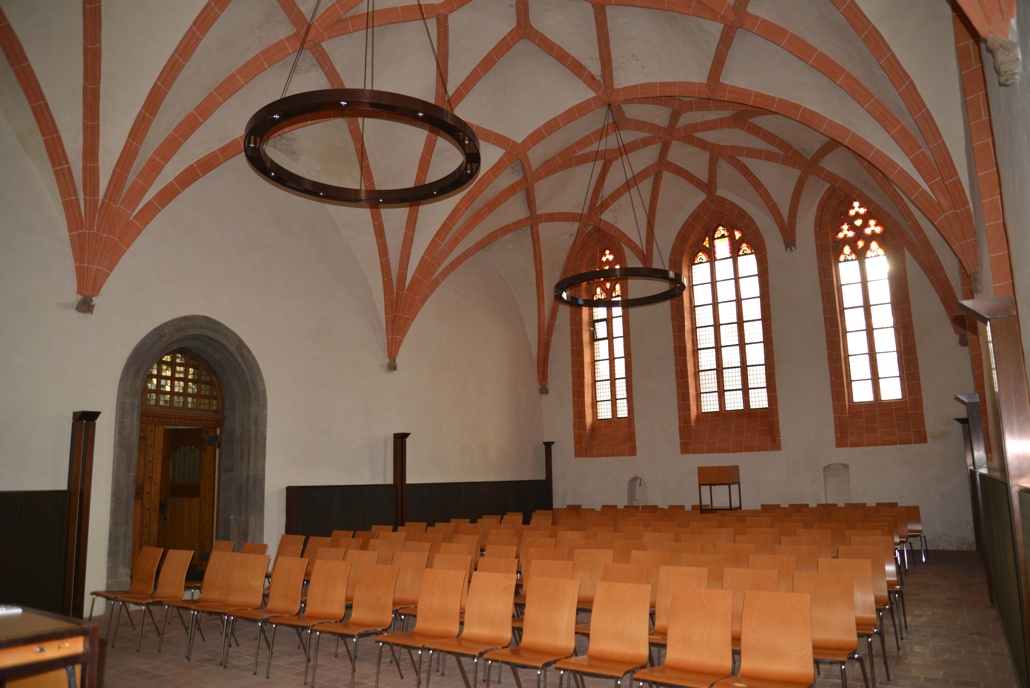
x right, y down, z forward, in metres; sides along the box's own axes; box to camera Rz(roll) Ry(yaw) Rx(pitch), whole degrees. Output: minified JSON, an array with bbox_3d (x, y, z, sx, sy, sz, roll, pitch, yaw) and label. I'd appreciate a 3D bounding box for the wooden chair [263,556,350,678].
[{"bbox_3d":[-1.704,2.287,5.743,0.490,0.855,0.550,-7,-12,29],"label":"wooden chair"}]

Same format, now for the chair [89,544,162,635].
[{"bbox_3d":[-4.074,2.611,7.207,0.490,0.855,0.550,-8,-13,33],"label":"chair"}]

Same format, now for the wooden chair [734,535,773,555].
[{"bbox_3d":[2.502,2.502,7.298,0.490,0.855,0.550,-8,-13,33],"label":"wooden chair"}]

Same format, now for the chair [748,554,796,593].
[{"bbox_3d":[1.998,2.126,5.379,0.475,0.845,0.565,-8,-12,30],"label":"chair"}]

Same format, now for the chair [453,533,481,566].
[{"bbox_3d":[-0.724,2.704,8.033,0.490,0.855,0.550,-8,-13,34],"label":"chair"}]

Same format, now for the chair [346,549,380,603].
[{"bbox_3d":[-1.619,2.429,6.497,0.490,0.855,0.550,-8,-13,32],"label":"chair"}]

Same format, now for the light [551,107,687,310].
[{"bbox_3d":[1.658,-2.465,11.441,2.091,3.308,2.091,-1,-11,0],"label":"light"}]

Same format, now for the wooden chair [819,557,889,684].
[{"bbox_3d":[2.403,2.030,4.998,0.465,0.845,0.565,-8,-13,31],"label":"wooden chair"}]

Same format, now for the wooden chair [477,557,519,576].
[{"bbox_3d":[-0.260,2.215,5.595,0.465,0.845,0.565,-7,-12,29],"label":"wooden chair"}]

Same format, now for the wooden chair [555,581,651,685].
[{"bbox_3d":[0.569,1.934,4.177,0.475,0.845,0.565,-8,-13,32],"label":"wooden chair"}]

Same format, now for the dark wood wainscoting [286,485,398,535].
[{"bbox_3d":[-2.897,3.112,11.540,0.100,1.447,2.440,-8,-13,32],"label":"dark wood wainscoting"}]

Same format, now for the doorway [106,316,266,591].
[{"bbox_3d":[-4.566,1.528,9.630,0.500,3.860,2.270,-8,-12,31],"label":"doorway"}]

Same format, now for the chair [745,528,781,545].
[{"bbox_3d":[2.805,2.563,7.823,0.475,0.845,0.565,-7,-12,30],"label":"chair"}]

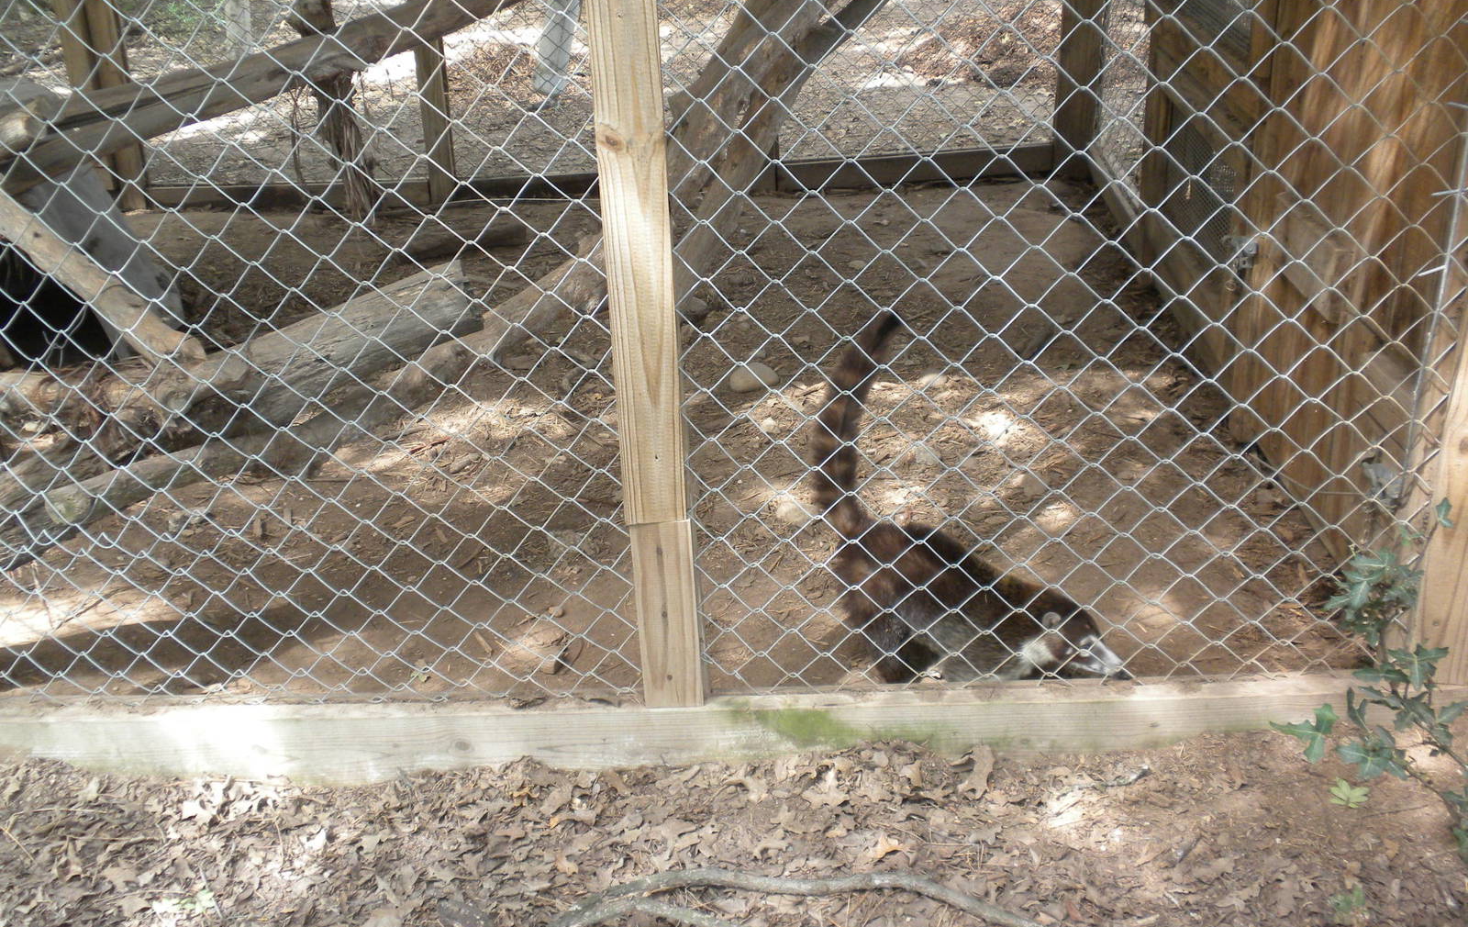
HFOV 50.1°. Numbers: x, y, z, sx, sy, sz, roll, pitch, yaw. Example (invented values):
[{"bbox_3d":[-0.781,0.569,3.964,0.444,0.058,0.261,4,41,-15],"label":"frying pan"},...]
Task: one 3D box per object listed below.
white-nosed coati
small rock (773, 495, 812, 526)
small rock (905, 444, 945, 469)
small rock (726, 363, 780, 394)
[{"bbox_3d":[0.360,0.064,2.376,0.490,0.590,0.190,2,23,11],"label":"white-nosed coati"},{"bbox_3d":[0.114,0.092,3.061,0.080,0.048,0.068,-2,23,0],"label":"small rock"},{"bbox_3d":[0.402,-0.014,3.293,0.082,0.043,0.065,-2,23,0],"label":"small rock"},{"bbox_3d":[0.047,-0.205,3.765,0.125,0.065,0.095,-2,23,0],"label":"small rock"}]

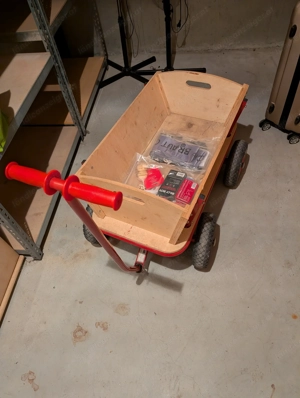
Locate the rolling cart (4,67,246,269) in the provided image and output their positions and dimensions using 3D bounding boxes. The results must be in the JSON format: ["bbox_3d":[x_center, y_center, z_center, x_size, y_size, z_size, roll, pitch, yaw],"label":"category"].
[{"bbox_3d":[0.046,-0.175,1.171,0.610,0.920,1.100,18,58,19],"label":"rolling cart"}]

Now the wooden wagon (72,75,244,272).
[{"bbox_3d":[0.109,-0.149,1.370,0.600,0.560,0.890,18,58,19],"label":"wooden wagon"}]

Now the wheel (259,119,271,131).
[{"bbox_3d":[0.774,-0.497,1.865,0.056,0.056,0.045,-24,55,-11],"label":"wheel"}]

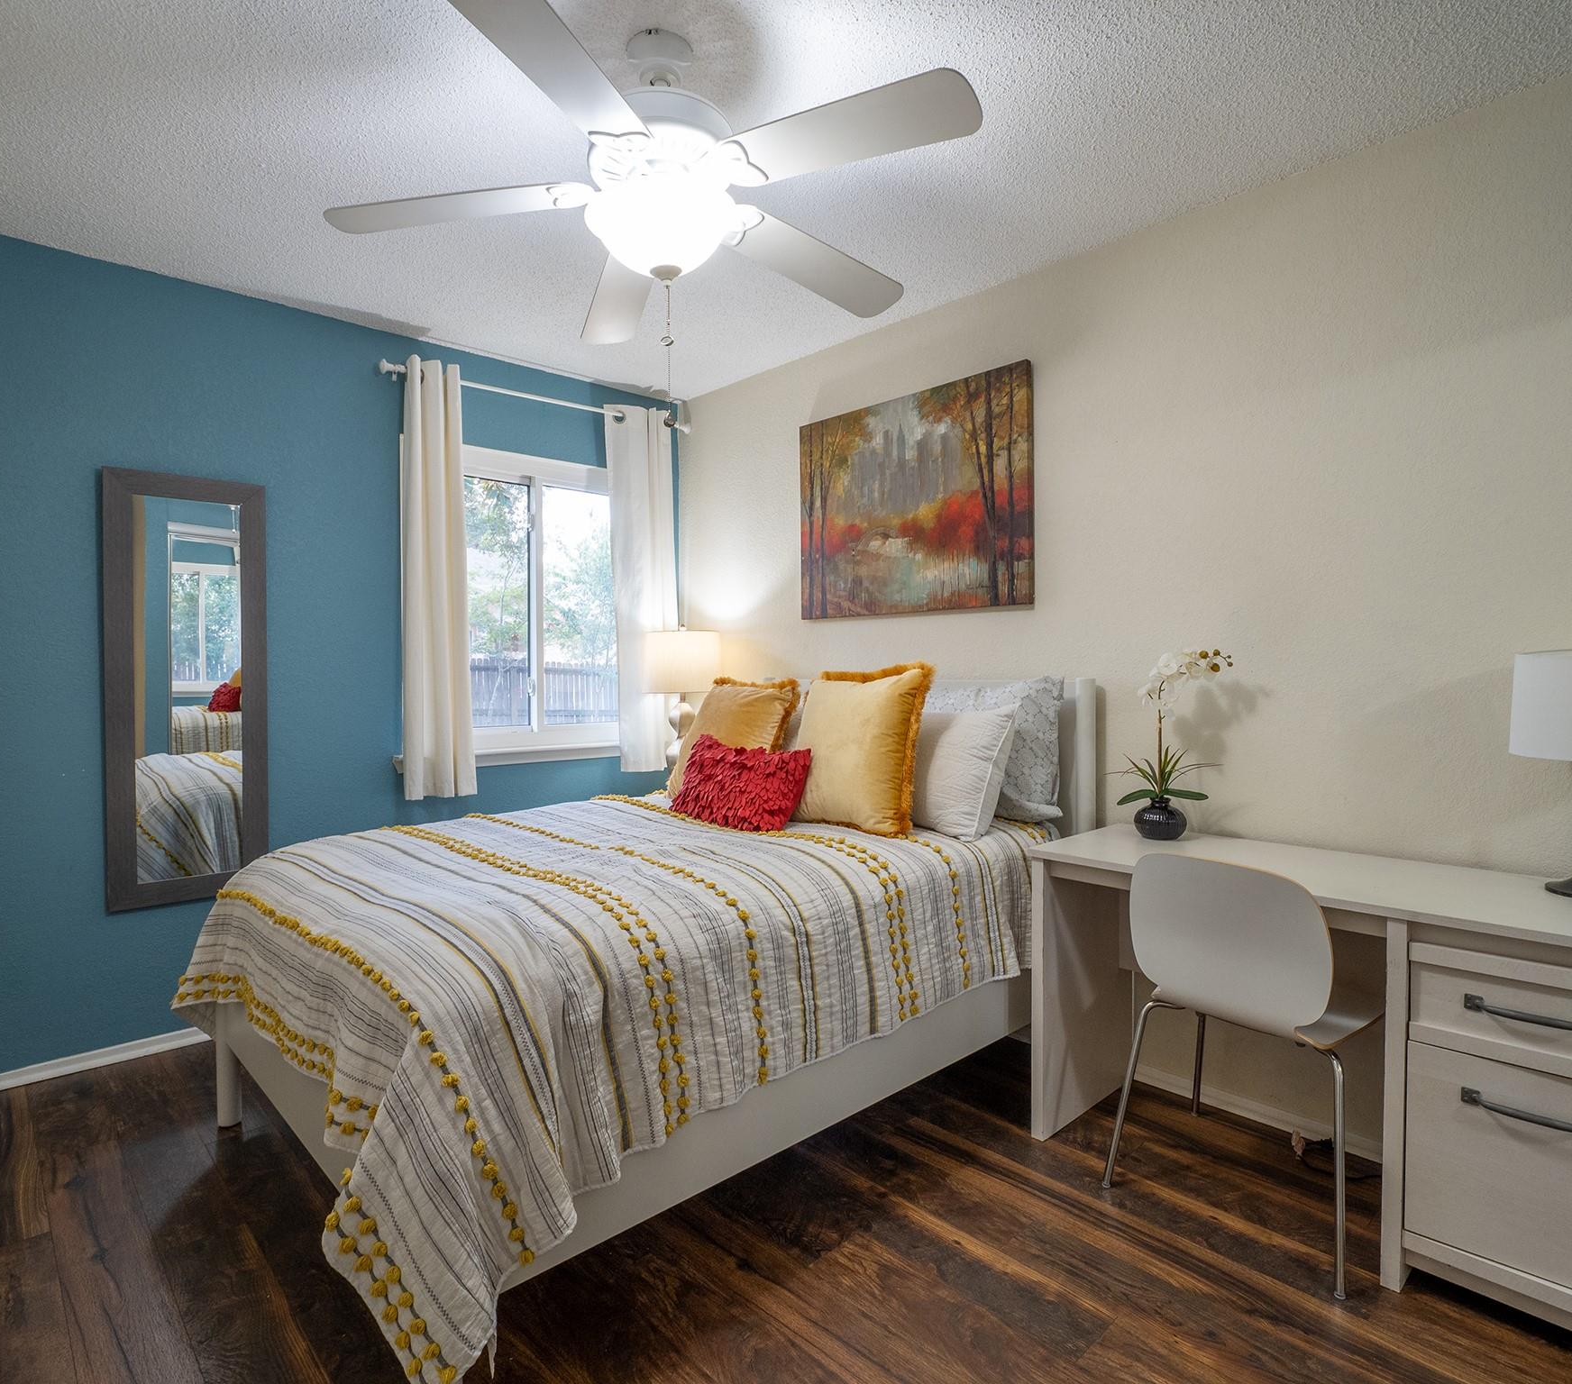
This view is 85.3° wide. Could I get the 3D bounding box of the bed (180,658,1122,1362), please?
[{"bbox_3d":[-0.304,0.552,2.353,2.045,1.155,1.540,-2,2,-43],"label":"bed"}]

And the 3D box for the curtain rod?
[{"bbox_3d":[-0.953,-1.183,3.498,1.370,0.050,0.090,-2,2,-43],"label":"curtain rod"}]

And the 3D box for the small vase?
[{"bbox_3d":[0.986,0.331,2.259,0.130,0.108,0.130,-2,2,-43],"label":"small vase"}]

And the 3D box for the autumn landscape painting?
[{"bbox_3d":[0.418,-0.662,3.041,0.035,0.765,1.020,-2,2,-43],"label":"autumn landscape painting"}]

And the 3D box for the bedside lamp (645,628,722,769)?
[{"bbox_3d":[-0.431,0.065,3.576,0.320,0.700,0.320,0,1,0],"label":"bedside lamp"}]

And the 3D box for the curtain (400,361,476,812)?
[{"bbox_3d":[-1.296,-0.415,3.182,0.260,1.630,0.120,-2,2,-43],"label":"curtain"}]

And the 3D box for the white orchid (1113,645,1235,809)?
[{"bbox_3d":[1.000,0.093,2.236,0.200,0.415,0.340,-2,2,-43],"label":"white orchid"}]

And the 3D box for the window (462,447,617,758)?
[{"bbox_3d":[-1.028,-0.354,3.575,1.120,1.235,0.100,-2,2,-43],"label":"window"}]

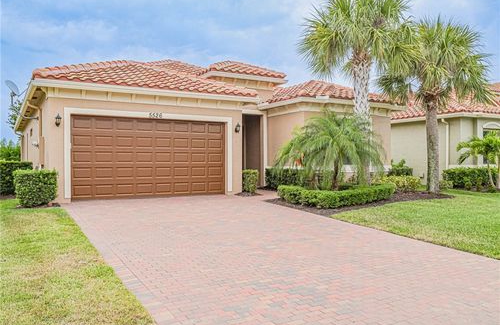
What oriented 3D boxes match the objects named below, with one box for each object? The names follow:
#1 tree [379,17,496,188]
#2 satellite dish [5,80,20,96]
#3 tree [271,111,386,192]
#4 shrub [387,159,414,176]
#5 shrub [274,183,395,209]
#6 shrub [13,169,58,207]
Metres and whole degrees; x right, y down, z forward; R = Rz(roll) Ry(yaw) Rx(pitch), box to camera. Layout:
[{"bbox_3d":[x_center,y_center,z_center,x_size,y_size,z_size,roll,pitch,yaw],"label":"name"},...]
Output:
[{"bbox_3d":[7.168,-2.253,16.691,4.300,6.750,4.300,0,0,-29],"label":"tree"},{"bbox_3d":[-7.838,-2.475,14.300,0.500,0.520,0.600,0,0,0],"label":"satellite dish"},{"bbox_3d":[2.471,-0.169,13.300,3.200,2.650,3.200,0,0,0],"label":"tree"},{"bbox_3d":[5.969,0.490,17.302,0.950,1.100,0.900,0,0,-29],"label":"shrub"},{"bbox_3d":[3.387,1.001,14.596,4.600,0.450,3.200,0,0,-29],"label":"shrub"},{"bbox_3d":[-5.664,0.676,11.417,1.020,0.940,0.900,0,0,-29],"label":"shrub"}]

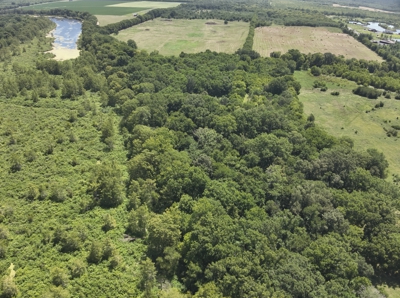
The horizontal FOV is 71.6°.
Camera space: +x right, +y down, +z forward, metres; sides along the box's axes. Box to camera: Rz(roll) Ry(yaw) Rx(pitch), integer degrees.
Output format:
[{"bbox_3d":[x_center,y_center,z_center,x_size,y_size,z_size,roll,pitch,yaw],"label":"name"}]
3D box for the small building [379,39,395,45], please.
[{"bbox_3d":[303.222,-171.562,447.967,14.000,5.500,18.000,-13,34,-20],"label":"small building"}]

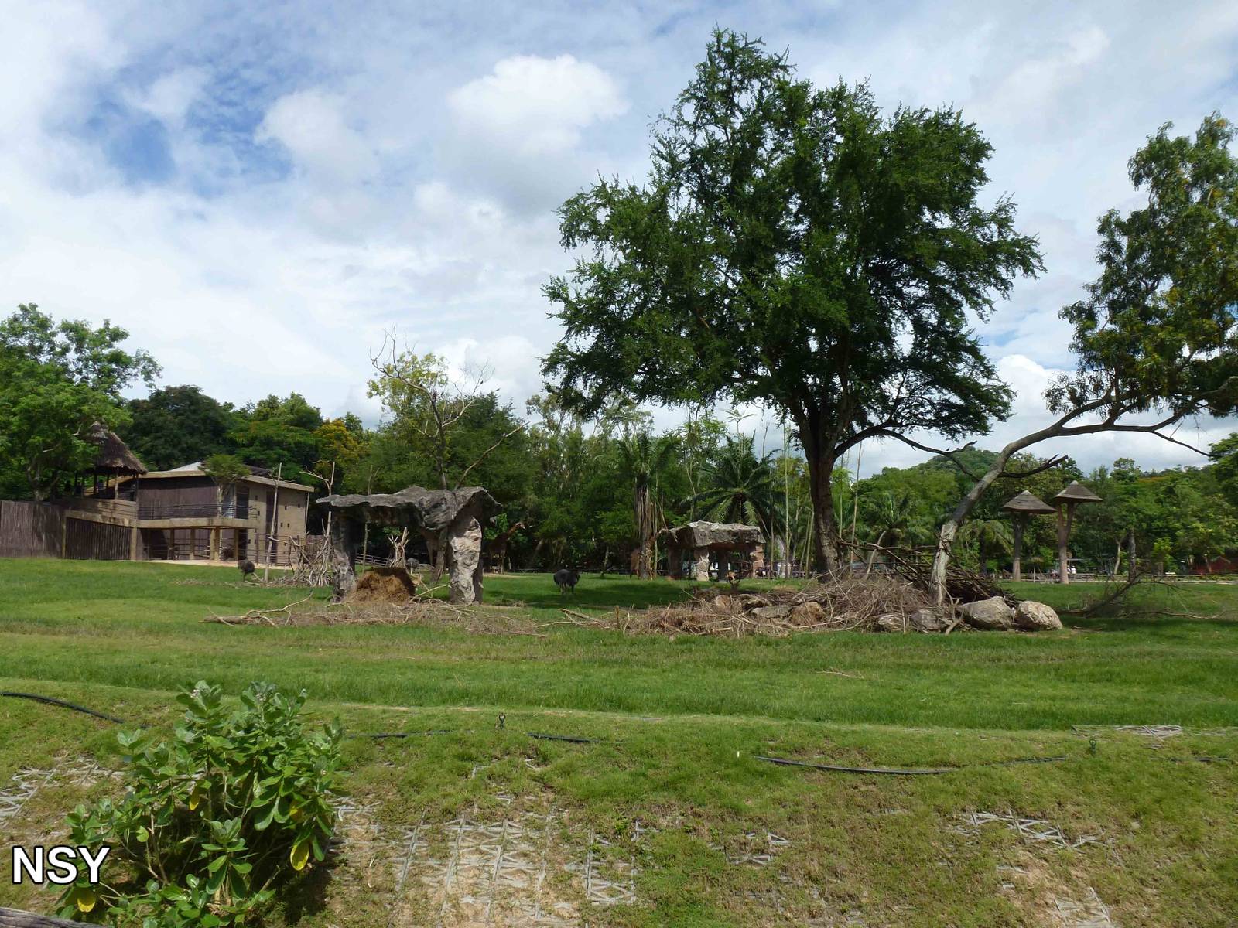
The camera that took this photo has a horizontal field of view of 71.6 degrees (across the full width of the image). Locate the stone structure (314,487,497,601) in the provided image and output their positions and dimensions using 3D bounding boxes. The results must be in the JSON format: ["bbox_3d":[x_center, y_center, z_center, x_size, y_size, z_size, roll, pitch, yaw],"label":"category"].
[{"bbox_3d":[-9.007,3.378,36.501,7.300,4.914,4.500,0,-5,0],"label":"stone structure"}]

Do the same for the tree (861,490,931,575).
[{"bbox_3d":[22.597,5.662,70.002,5.679,7.155,5.400,0,-5,0],"label":"tree"}]

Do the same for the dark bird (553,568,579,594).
[{"bbox_3d":[-2.525,5.704,41.500,1.250,1.252,0.800,-3,-6,30],"label":"dark bird"}]

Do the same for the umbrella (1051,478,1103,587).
[{"bbox_3d":[27.685,4.143,52.002,3.100,6.250,3.100,0,-5,0],"label":"umbrella"}]

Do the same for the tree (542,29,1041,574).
[{"bbox_3d":[8.648,-8.164,43.040,25.001,28.720,22.000,0,-5,0],"label":"tree"}]

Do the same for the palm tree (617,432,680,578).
[{"bbox_3d":[1.993,2.772,58.004,4.313,9.866,4.300,0,-5,0],"label":"palm tree"}]

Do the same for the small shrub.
[{"bbox_3d":[-2.144,1.724,4.401,1.420,1.120,1.250,0,-5,0],"label":"small shrub"}]

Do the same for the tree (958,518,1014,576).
[{"bbox_3d":[29.893,6.775,70.001,4.654,4.946,4.600,0,-5,0],"label":"tree"}]

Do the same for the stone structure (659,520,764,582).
[{"bbox_3d":[6.026,5.625,56.001,5.700,3.861,4.000,2,-6,-25],"label":"stone structure"}]

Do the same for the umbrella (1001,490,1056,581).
[{"bbox_3d":[26.515,4.629,55.501,3.500,5.827,3.500,0,-5,0],"label":"umbrella"}]

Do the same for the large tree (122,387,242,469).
[{"bbox_3d":[-45.837,0.725,90.008,13.000,18.419,12.000,0,-5,0],"label":"large tree"}]

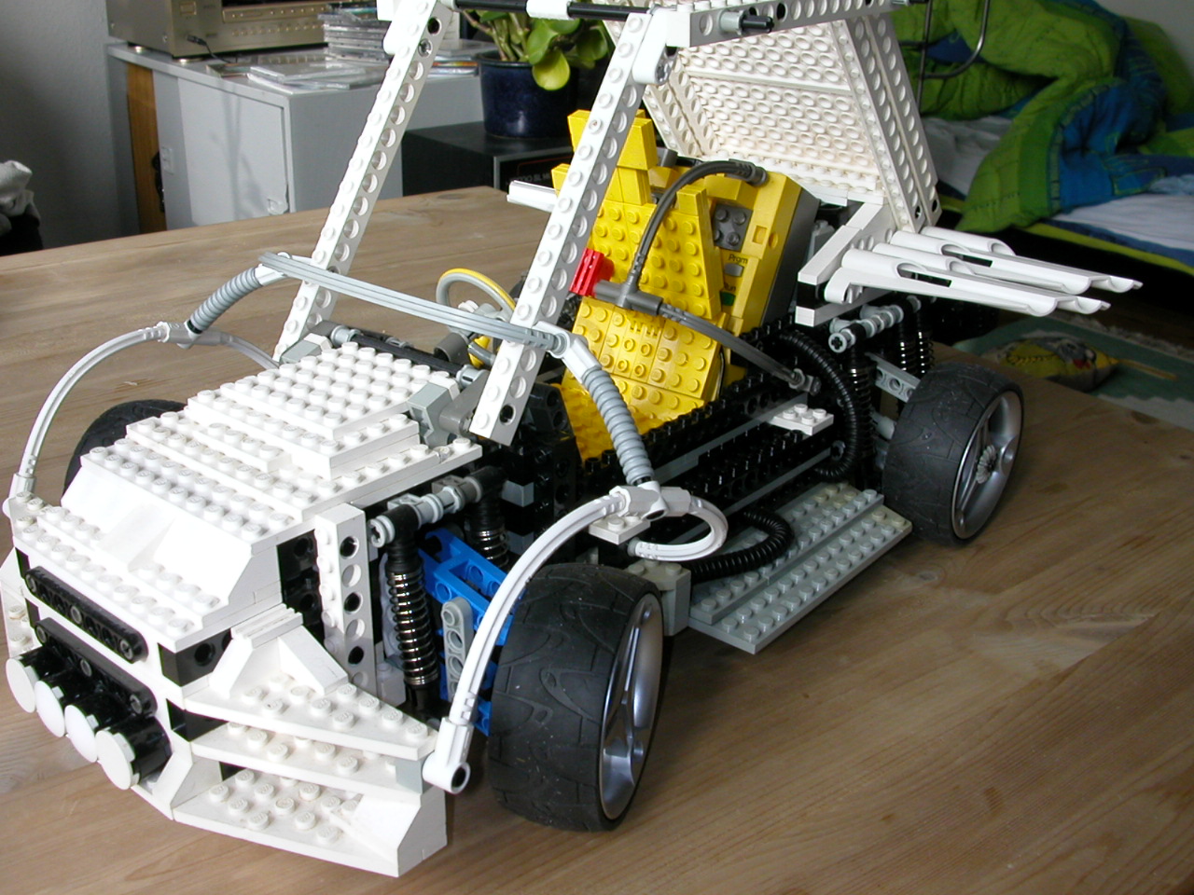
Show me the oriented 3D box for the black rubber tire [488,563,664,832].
[{"bbox_3d":[-0.004,0.067,0.345,0.029,0.070,0.070,8,25,16],"label":"black rubber tire"}]

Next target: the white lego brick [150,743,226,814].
[{"bbox_3d":[-0.103,0.083,0.320,0.008,0.010,0.016,19,30,36],"label":"white lego brick"}]

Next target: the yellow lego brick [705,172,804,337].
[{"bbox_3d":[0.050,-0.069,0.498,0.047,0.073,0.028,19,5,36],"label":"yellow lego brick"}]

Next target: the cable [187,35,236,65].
[{"bbox_3d":[-0.656,-0.676,2.170,0.065,0.046,0.065,-19,31,-35],"label":"cable"}]

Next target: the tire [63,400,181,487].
[{"bbox_3d":[-0.153,0.020,0.448,0.029,0.070,0.070,8,25,16],"label":"tire"}]

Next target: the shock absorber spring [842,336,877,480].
[{"bbox_3d":[0.105,-0.016,0.506,0.011,0.061,0.011,11,32,40],"label":"shock absorber spring"}]

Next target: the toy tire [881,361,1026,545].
[{"bbox_3d":[0.138,0.002,0.488,0.034,0.069,0.069,19,30,35],"label":"toy tire"}]

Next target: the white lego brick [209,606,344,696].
[{"bbox_3d":[-0.076,0.051,0.305,0.024,0.013,0.024,19,31,36],"label":"white lego brick"}]

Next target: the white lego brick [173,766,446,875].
[{"bbox_3d":[-0.069,0.085,0.303,0.057,0.016,0.038,19,31,36],"label":"white lego brick"}]

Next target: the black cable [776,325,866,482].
[{"bbox_3d":[0.087,-0.020,0.487,0.026,0.060,0.038,19,30,36],"label":"black cable"}]

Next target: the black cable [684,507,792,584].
[{"bbox_3d":[0.045,0.034,0.432,0.029,0.010,0.060,19,30,36],"label":"black cable"}]

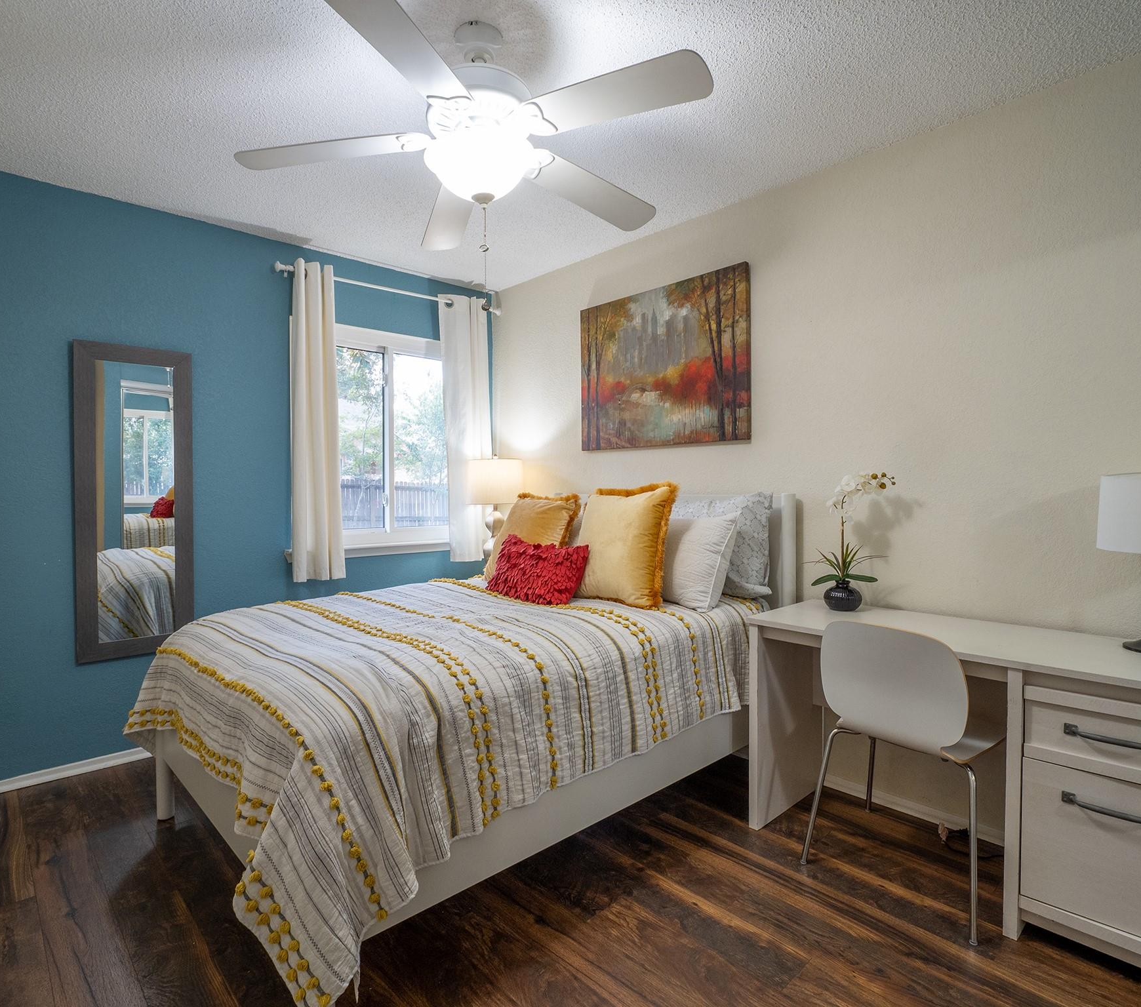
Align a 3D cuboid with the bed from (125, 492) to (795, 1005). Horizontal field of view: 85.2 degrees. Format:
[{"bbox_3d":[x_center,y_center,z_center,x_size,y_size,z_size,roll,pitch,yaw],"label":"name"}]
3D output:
[{"bbox_3d":[-0.304,0.552,2.353,2.045,1.155,1.540,-2,2,-43],"label":"bed"}]

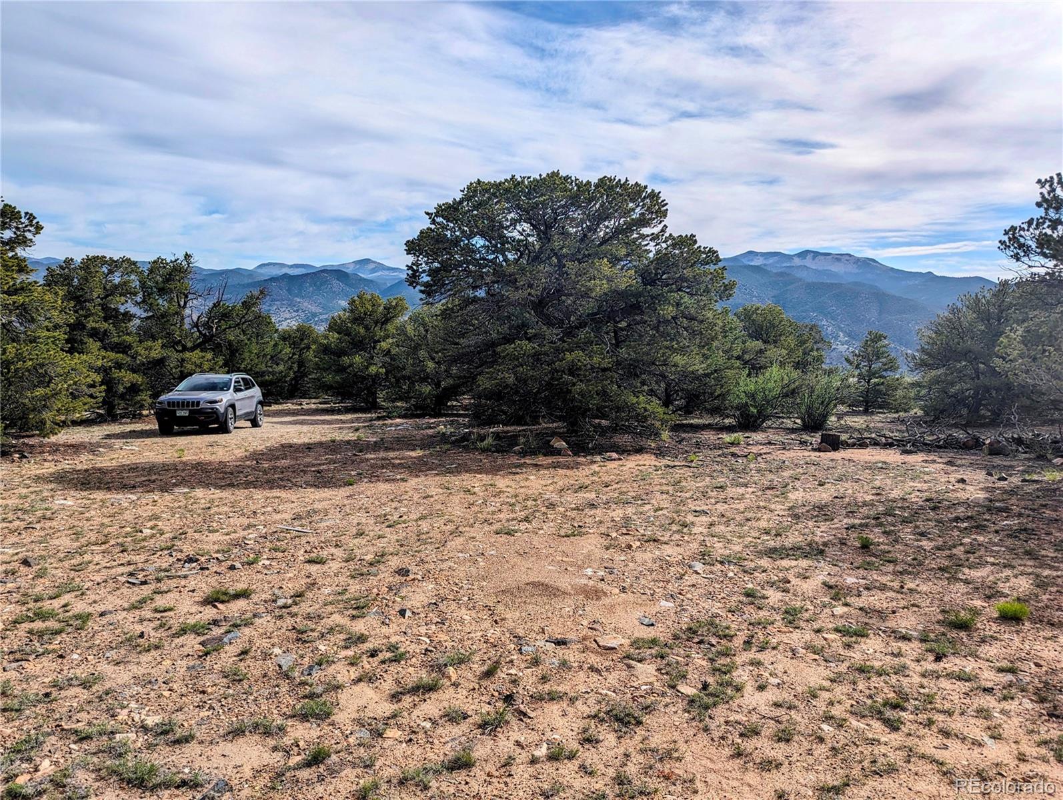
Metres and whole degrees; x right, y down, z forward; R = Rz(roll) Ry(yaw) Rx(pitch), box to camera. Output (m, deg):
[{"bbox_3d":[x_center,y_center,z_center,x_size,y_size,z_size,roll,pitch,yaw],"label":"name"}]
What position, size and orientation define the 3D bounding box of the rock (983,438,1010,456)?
[{"bbox_3d":[9.923,0.989,15.743,0.495,0.368,0.371,1,2,32],"label":"rock"}]

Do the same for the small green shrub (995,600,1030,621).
[{"bbox_3d":[3.207,1.390,4.921,0.190,0.120,0.165,1,2,33],"label":"small green shrub"}]

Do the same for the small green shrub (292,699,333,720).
[{"bbox_3d":[-1.020,1.436,3.454,0.185,0.068,0.140,0,2,-17],"label":"small green shrub"}]

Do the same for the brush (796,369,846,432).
[{"bbox_3d":[8.807,0.003,22.523,1.400,1.855,1.260,1,2,21],"label":"brush"}]

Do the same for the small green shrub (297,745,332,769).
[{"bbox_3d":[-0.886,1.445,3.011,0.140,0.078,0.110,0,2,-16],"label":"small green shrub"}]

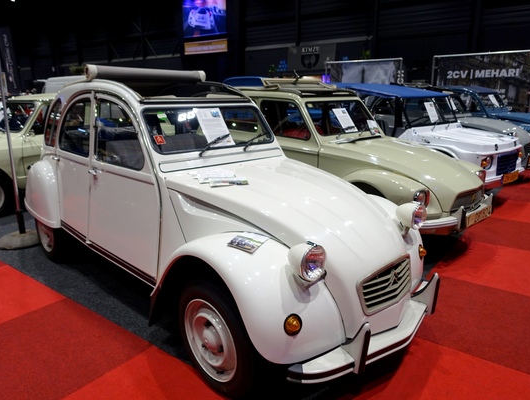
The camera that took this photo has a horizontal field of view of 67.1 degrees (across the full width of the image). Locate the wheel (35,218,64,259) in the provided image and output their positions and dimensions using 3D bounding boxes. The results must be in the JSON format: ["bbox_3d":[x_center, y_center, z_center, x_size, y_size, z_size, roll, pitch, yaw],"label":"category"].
[{"bbox_3d":[-1.890,0.234,3.636,0.130,0.600,0.600,-14,19,-42],"label":"wheel"}]

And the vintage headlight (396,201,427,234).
[{"bbox_3d":[0.812,0.083,2.273,0.165,0.170,0.160,-14,19,-42],"label":"vintage headlight"}]

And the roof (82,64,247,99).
[{"bbox_3d":[-0.897,-0.991,3.167,1.040,0.130,0.130,-14,19,-42],"label":"roof"}]

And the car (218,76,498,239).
[{"bbox_3d":[0.577,-0.587,4.789,1.500,1.560,3.870,-13,19,-40],"label":"car"}]

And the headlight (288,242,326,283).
[{"bbox_3d":[0.150,0.246,1.668,0.165,0.170,0.160,-14,19,-42],"label":"headlight"}]

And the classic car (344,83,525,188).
[{"bbox_3d":[1.883,-0.973,6.085,1.530,1.630,3.520,-13,19,-39],"label":"classic car"}]

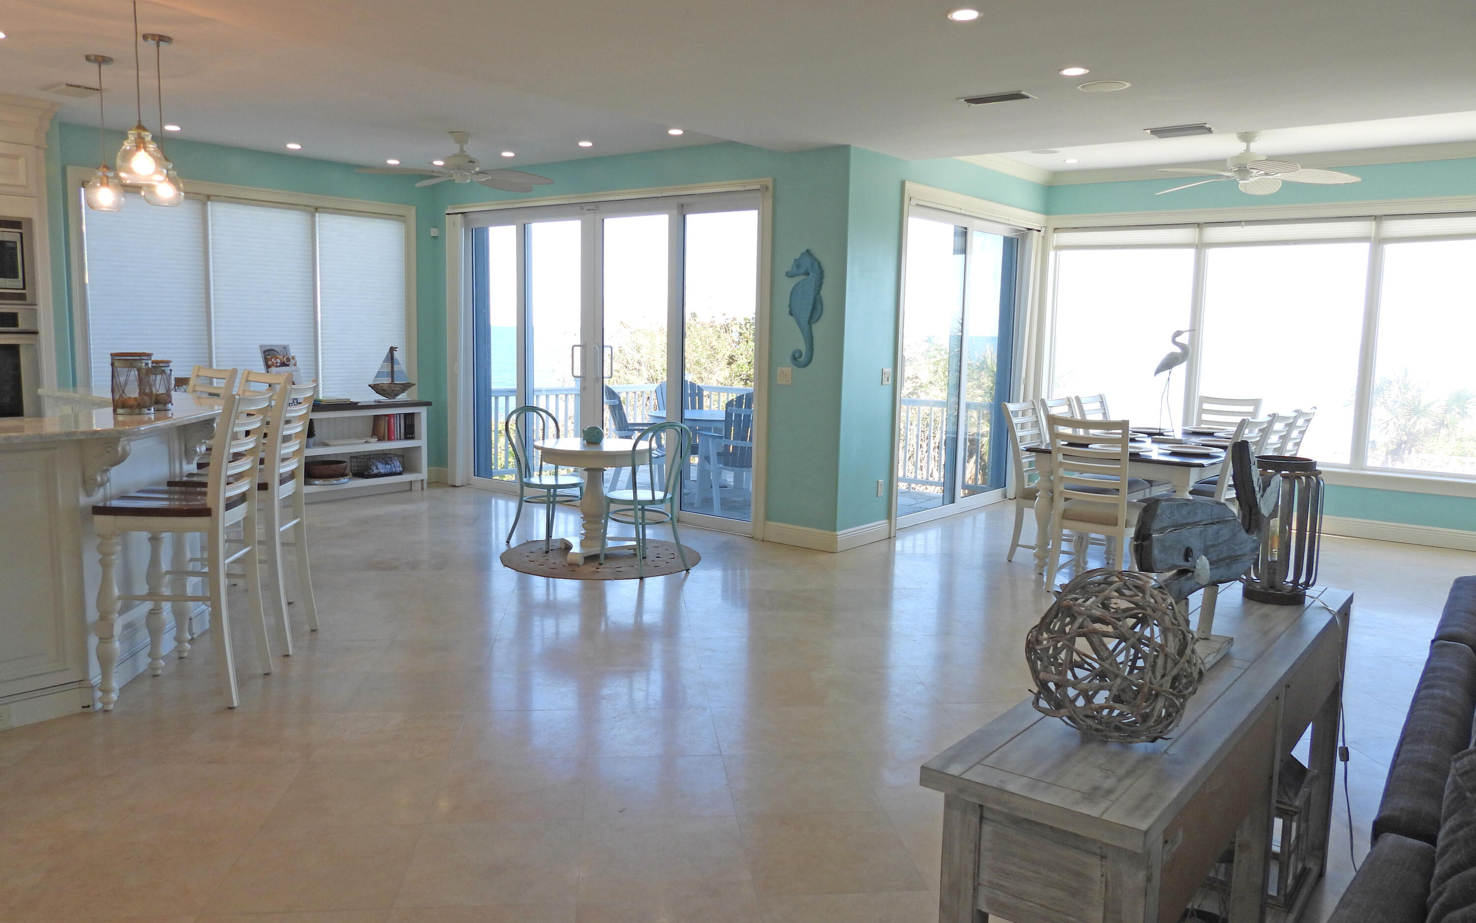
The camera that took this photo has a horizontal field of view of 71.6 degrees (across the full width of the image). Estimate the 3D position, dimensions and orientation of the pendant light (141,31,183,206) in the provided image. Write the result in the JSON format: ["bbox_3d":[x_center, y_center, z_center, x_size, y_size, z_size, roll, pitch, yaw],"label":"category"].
[{"bbox_3d":[-2.477,-1.458,4.398,0.179,0.690,0.179,-3,8,-30],"label":"pendant light"}]

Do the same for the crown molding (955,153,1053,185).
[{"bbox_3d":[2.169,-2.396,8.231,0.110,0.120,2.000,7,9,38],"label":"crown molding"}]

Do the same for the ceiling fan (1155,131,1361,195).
[{"bbox_3d":[3.357,-2.007,6.743,1.420,0.335,1.420,7,9,37],"label":"ceiling fan"}]

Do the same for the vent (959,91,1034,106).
[{"bbox_3d":[1.330,-1.850,5.236,0.350,0.030,0.200,7,9,37],"label":"vent"}]

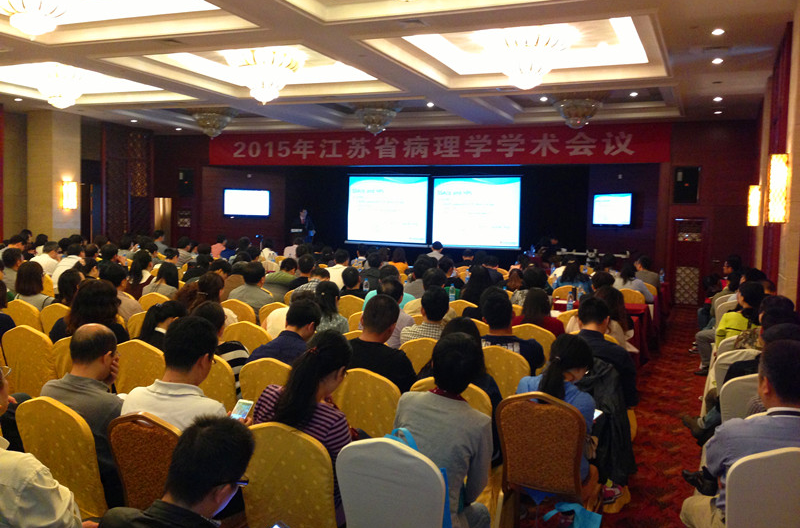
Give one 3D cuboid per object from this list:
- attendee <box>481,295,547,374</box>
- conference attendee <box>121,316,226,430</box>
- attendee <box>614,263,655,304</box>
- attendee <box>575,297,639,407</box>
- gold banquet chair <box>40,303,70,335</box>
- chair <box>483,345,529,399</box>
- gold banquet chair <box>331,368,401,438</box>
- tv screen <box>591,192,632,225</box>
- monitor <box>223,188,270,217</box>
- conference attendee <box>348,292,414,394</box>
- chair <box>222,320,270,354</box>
[{"bbox_3d":[0.727,0.814,5.466,0.520,1.336,0.780,2,3,18],"label":"attendee"},{"bbox_3d":[-0.868,0.883,3.571,0.520,1.316,0.780,3,3,22],"label":"conference attendee"},{"bbox_3d":[3.304,0.626,10.791,0.520,1.260,0.740,3,3,22],"label":"attendee"},{"bbox_3d":[1.423,0.860,5.362,0.520,1.280,0.760,3,3,22],"label":"attendee"},{"bbox_3d":[-3.095,0.832,7.374,0.460,0.940,0.570,3,3,23],"label":"gold banquet chair"},{"bbox_3d":[0.735,1.009,5.431,0.470,0.950,0.600,3,3,20],"label":"chair"},{"bbox_3d":[-0.101,1.041,4.496,0.460,0.935,0.560,3,3,22],"label":"gold banquet chair"},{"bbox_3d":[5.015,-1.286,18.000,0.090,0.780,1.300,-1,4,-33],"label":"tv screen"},{"bbox_3d":[-4.611,-1.830,22.958,1.390,0.810,0.080,2,3,2],"label":"monitor"},{"bbox_3d":[-0.043,0.858,4.704,0.480,1.320,0.780,3,3,23],"label":"conference attendee"},{"bbox_3d":[-1.154,0.928,6.441,0.460,0.940,0.570,3,3,23],"label":"chair"}]

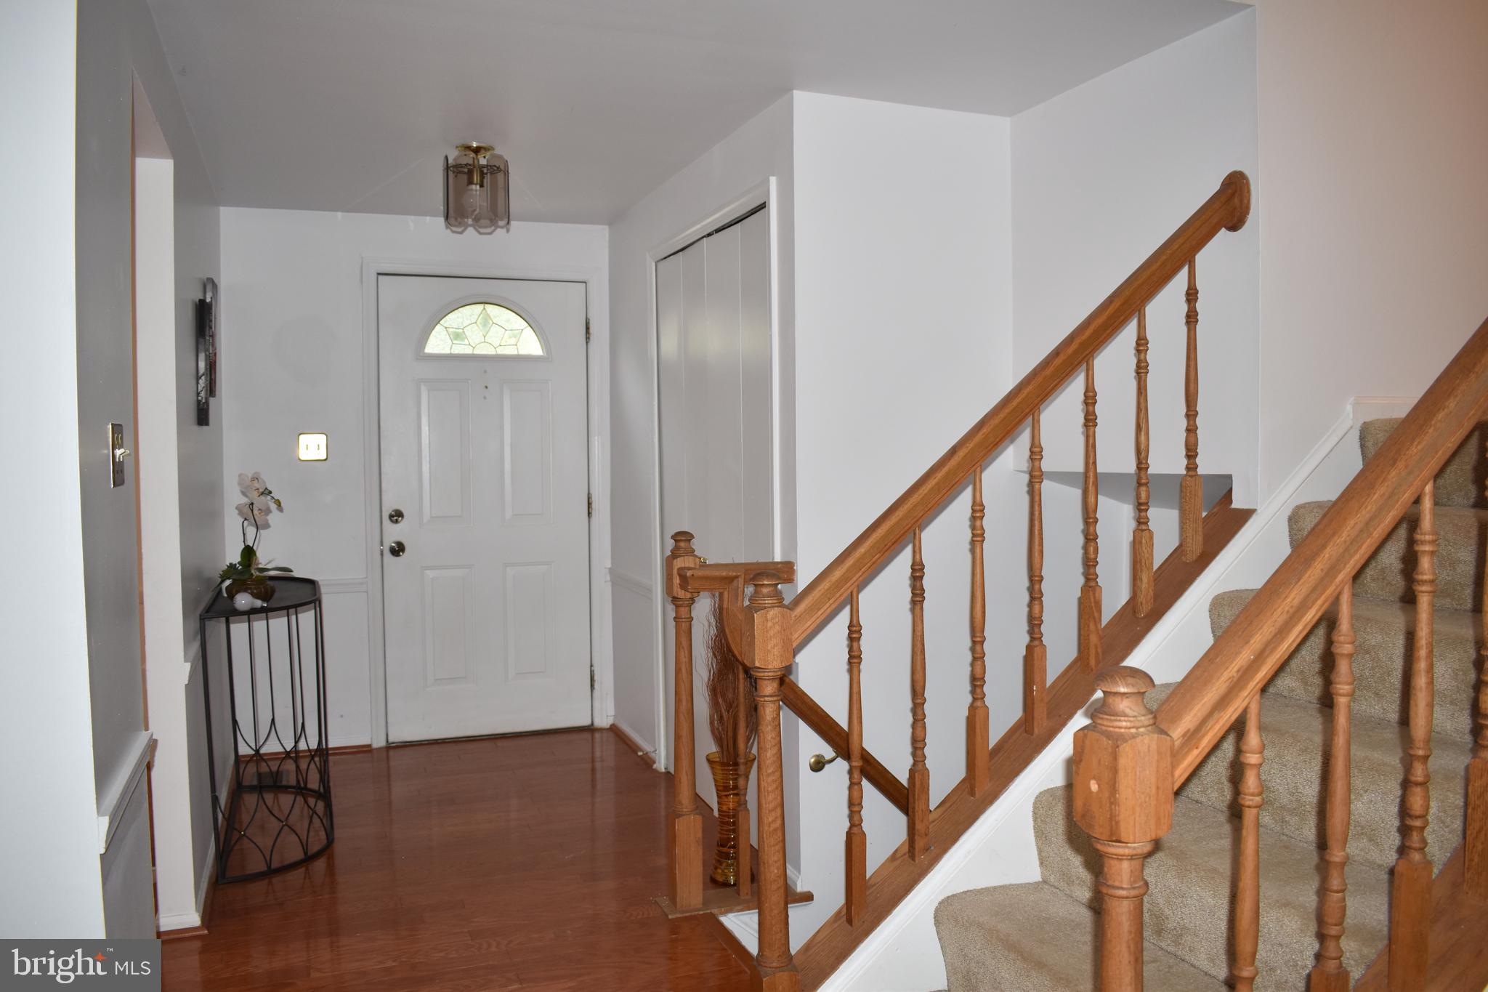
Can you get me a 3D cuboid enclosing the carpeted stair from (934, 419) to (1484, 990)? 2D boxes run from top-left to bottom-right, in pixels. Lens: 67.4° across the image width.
[{"bbox_3d":[0.944,0.515,1.946,1.450,1.330,0.890,-1,3,-21],"label":"carpeted stair"}]

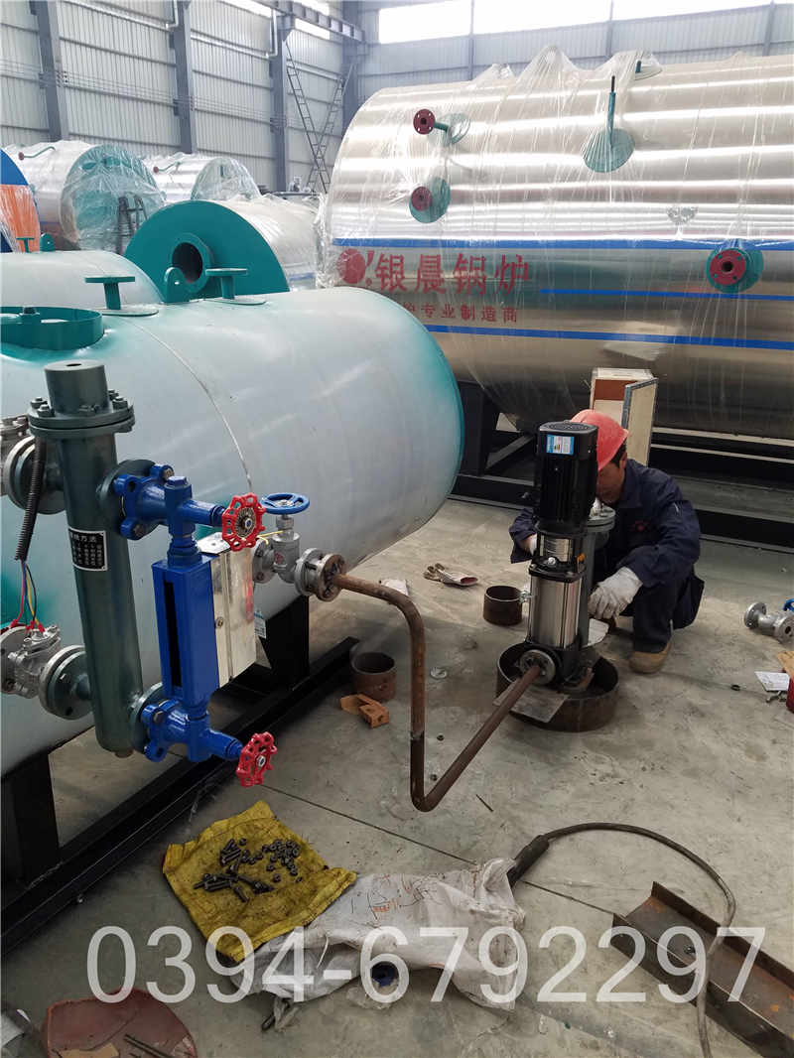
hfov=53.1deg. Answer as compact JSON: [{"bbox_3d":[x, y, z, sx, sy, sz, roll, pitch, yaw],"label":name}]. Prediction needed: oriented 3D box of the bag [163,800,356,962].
[{"bbox_3d":[-0.387,0.882,2.087,0.368,0.040,0.449,-18,27,-42],"label":"bag"}]

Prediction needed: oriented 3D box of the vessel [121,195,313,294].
[{"bbox_3d":[-0.630,-1.560,5.889,1.400,1.550,2.500,11,23,26],"label":"vessel"}]

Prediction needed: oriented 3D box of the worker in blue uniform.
[{"bbox_3d":[0.806,0.017,2.892,0.630,0.930,0.720,18,27,39],"label":"worker in blue uniform"}]

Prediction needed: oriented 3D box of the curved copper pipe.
[{"bbox_3d":[0.153,0.293,2.146,0.250,0.607,0.780,11,23,28],"label":"curved copper pipe"}]

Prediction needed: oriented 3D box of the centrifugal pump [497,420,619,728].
[{"bbox_3d":[0.537,0.138,2.544,0.400,0.950,0.400,11,23,27],"label":"centrifugal pump"}]

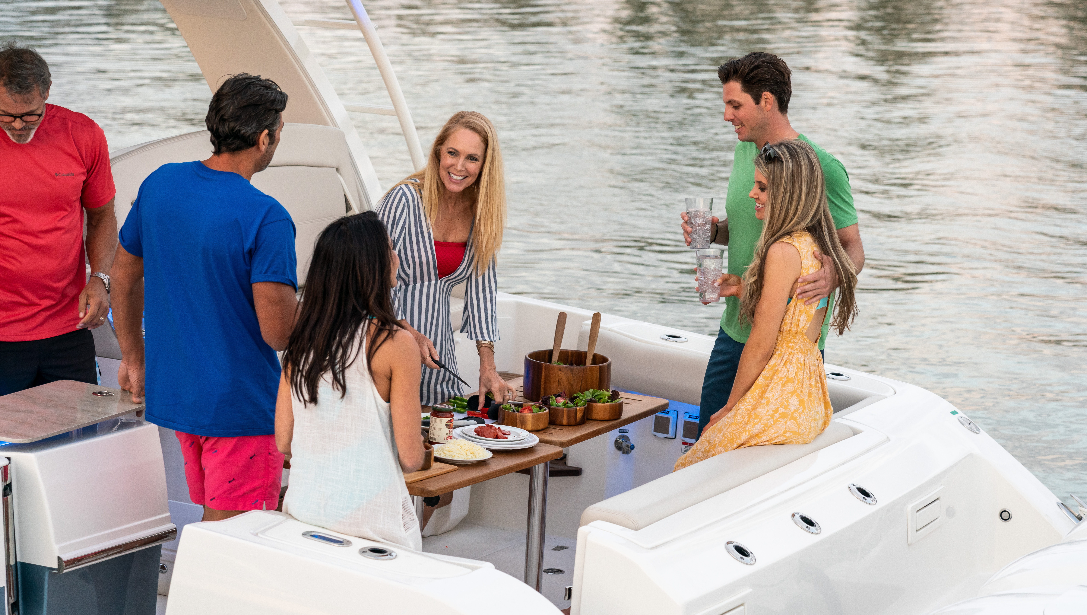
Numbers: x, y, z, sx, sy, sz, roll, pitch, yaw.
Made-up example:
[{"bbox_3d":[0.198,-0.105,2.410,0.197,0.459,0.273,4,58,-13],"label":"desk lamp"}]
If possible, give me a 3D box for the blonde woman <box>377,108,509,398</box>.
[{"bbox_3d":[-0.295,0.190,8.900,0.480,1.620,0.520,-4,12,-28],"label":"blonde woman"}]

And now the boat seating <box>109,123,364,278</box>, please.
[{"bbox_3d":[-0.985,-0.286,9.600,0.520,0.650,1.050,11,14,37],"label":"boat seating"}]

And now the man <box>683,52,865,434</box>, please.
[{"bbox_3d":[0.675,0.115,9.080,0.460,1.800,0.540,-5,13,-33],"label":"man"}]

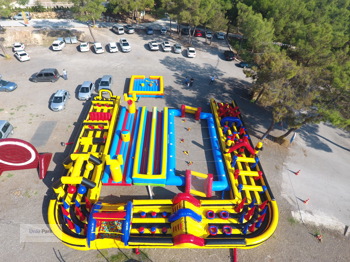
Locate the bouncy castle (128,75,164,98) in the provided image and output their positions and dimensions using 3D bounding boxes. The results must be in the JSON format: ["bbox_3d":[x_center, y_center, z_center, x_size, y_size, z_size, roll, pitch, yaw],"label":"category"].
[{"bbox_3d":[-4.724,-7.770,34.911,5.750,0.950,5.300,-1,46,0],"label":"bouncy castle"}]

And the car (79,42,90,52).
[{"bbox_3d":[-21.360,-20.110,47.770,1.700,1.420,4.310,-10,43,-12],"label":"car"}]

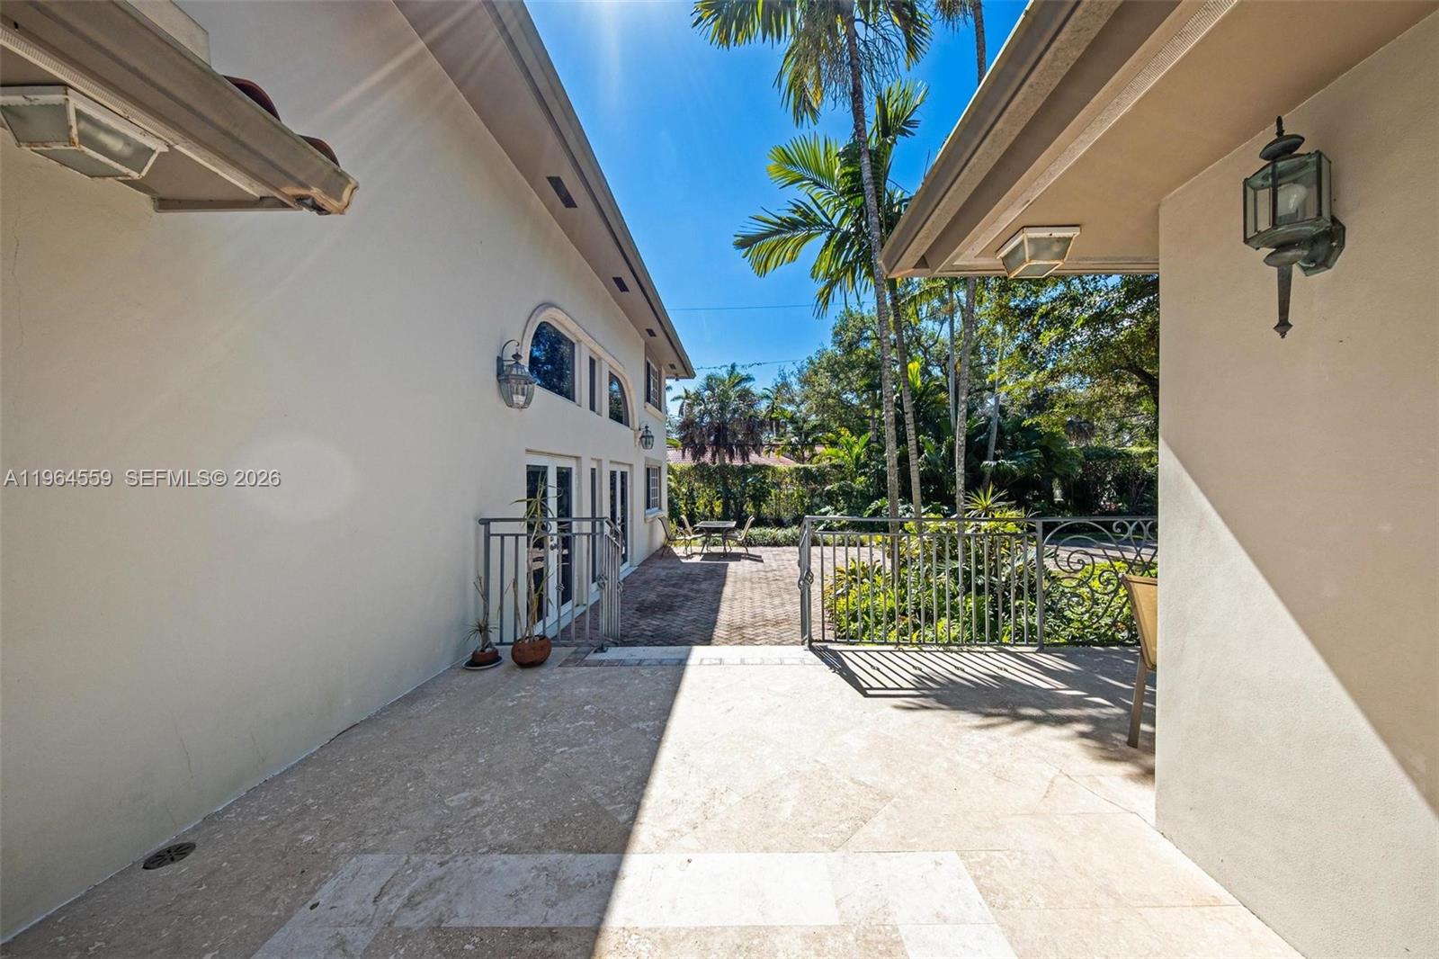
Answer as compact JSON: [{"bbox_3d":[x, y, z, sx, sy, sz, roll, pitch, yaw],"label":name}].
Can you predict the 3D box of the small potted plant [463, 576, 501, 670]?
[{"bbox_3d":[-1.855,1.080,3.750,0.290,0.670,0.290,0,0,0],"label":"small potted plant"}]

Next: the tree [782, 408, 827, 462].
[{"bbox_3d":[4.250,-0.800,24.000,2.400,5.300,2.400,0,0,0],"label":"tree"}]

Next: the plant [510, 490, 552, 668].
[{"bbox_3d":[-1.460,0.735,3.740,0.350,1.370,0.350,0,0,0],"label":"plant"}]

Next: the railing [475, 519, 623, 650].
[{"bbox_3d":[-1.470,0.910,4.270,1.100,1.190,0.580,0,0,0],"label":"railing"}]

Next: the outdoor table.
[{"bbox_3d":[-0.050,1.510,12.350,0.970,0.720,1.380,0,0,3],"label":"outdoor table"}]

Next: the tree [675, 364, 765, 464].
[{"bbox_3d":[0.080,-1.950,24.000,4.400,7.500,4.400,0,0,0],"label":"tree"}]

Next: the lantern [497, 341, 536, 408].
[{"bbox_3d":[-1.860,-0.960,4.360,0.330,0.610,0.270,0,0,3],"label":"lantern"}]

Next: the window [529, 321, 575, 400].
[{"bbox_3d":[-1.980,-1.470,5.800,0.120,0.870,1.520,0,0,3],"label":"window"}]

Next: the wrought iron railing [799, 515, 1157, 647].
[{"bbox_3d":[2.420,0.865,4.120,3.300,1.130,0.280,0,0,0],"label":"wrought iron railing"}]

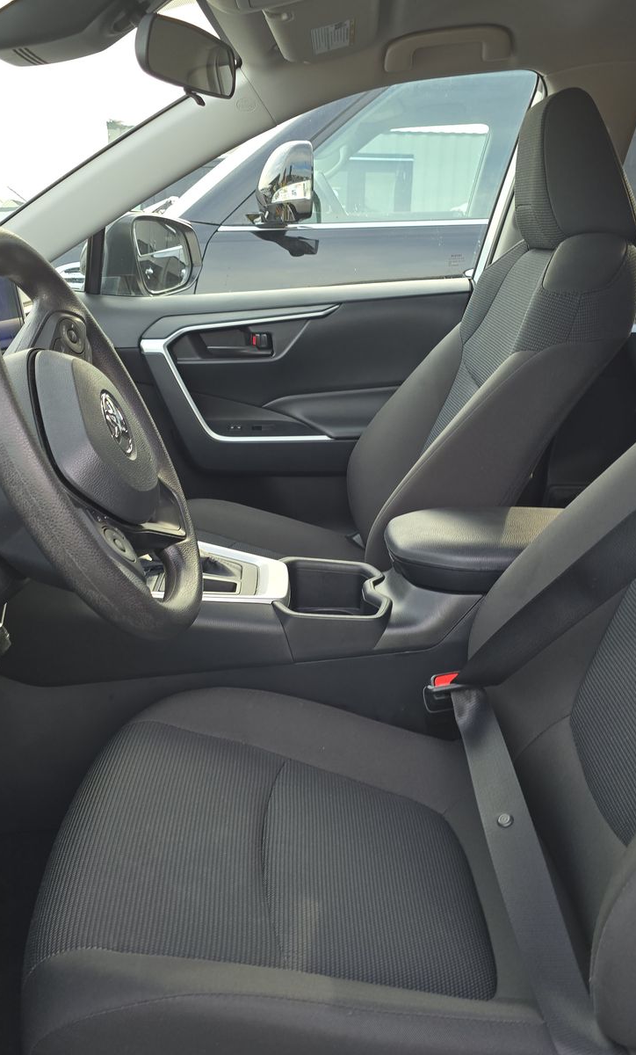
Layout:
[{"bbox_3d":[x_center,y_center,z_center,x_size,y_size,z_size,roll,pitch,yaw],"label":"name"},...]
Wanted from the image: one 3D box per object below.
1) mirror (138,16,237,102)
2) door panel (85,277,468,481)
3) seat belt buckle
[{"bbox_3d":[-0.151,-0.554,1.101,0.040,0.067,0.240,11,21,15],"label":"mirror"},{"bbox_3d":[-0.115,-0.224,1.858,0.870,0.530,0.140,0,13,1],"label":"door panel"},{"bbox_3d":[0.145,0.206,1.079,0.045,0.075,0.030,0,25,1],"label":"seat belt buckle"}]

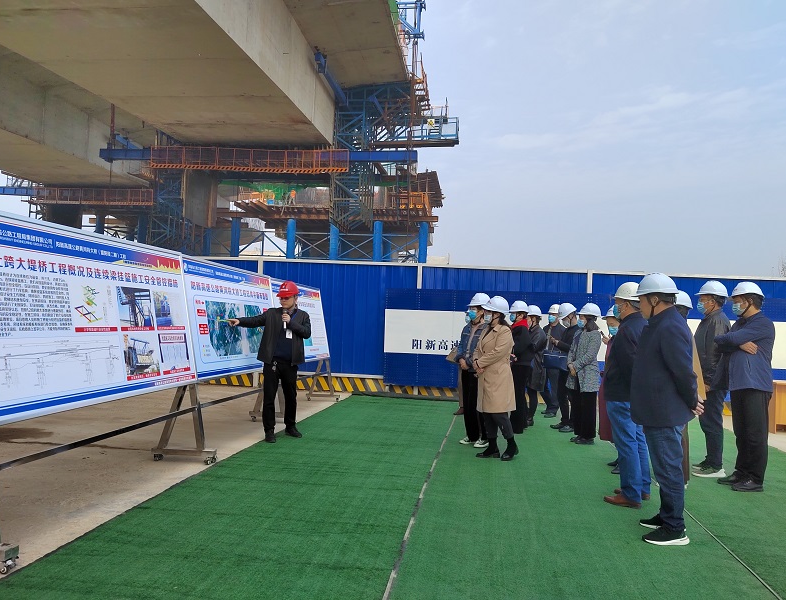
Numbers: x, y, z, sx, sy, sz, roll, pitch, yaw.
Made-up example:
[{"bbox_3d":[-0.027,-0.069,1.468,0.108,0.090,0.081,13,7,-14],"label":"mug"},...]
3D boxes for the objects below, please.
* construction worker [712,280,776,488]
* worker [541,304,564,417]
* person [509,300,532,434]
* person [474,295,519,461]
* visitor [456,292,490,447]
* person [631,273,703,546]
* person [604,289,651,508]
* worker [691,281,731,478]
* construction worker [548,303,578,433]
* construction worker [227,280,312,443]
[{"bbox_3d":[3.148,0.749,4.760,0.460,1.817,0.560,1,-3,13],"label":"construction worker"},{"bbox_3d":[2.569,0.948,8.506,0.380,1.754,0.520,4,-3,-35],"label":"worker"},{"bbox_3d":[1.702,0.873,7.096,0.370,1.722,0.470,2,-3,0],"label":"person"},{"bbox_3d":[1.105,0.806,5.675,0.440,1.689,0.500,3,-3,-24],"label":"person"},{"bbox_3d":[0.951,0.789,6.163,0.400,1.732,0.490,3,-3,-30],"label":"visitor"},{"bbox_3d":[1.877,0.701,3.634,0.430,1.771,0.550,1,-3,20],"label":"person"},{"bbox_3d":[1.916,0.734,4.323,0.430,1.758,0.540,0,-3,33],"label":"person"},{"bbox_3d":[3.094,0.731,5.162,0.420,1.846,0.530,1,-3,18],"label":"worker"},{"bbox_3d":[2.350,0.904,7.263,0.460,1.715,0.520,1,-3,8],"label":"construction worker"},{"bbox_3d":[-1.410,0.679,6.118,0.920,1.789,0.520,2,-3,-9],"label":"construction worker"}]

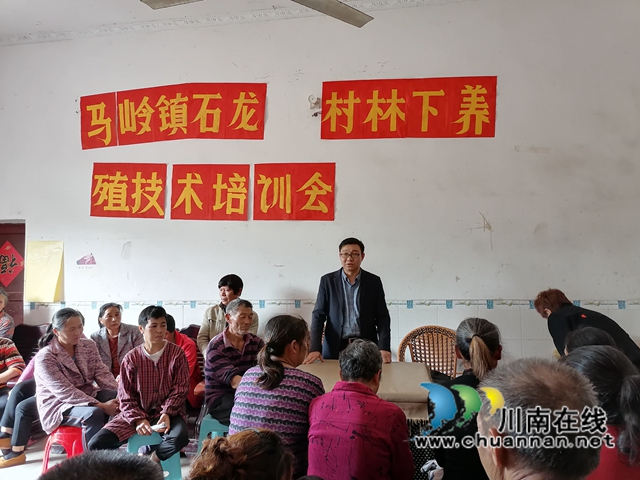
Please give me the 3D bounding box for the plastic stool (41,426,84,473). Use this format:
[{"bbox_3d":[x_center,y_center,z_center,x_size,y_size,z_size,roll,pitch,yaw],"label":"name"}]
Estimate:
[{"bbox_3d":[-1.529,1.399,3.060,0.350,0.460,0.350,3,-7,-27],"label":"plastic stool"}]

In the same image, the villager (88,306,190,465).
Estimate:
[{"bbox_3d":[-1.100,1.022,3.060,0.580,1.180,0.620,1,-4,-21],"label":"villager"}]

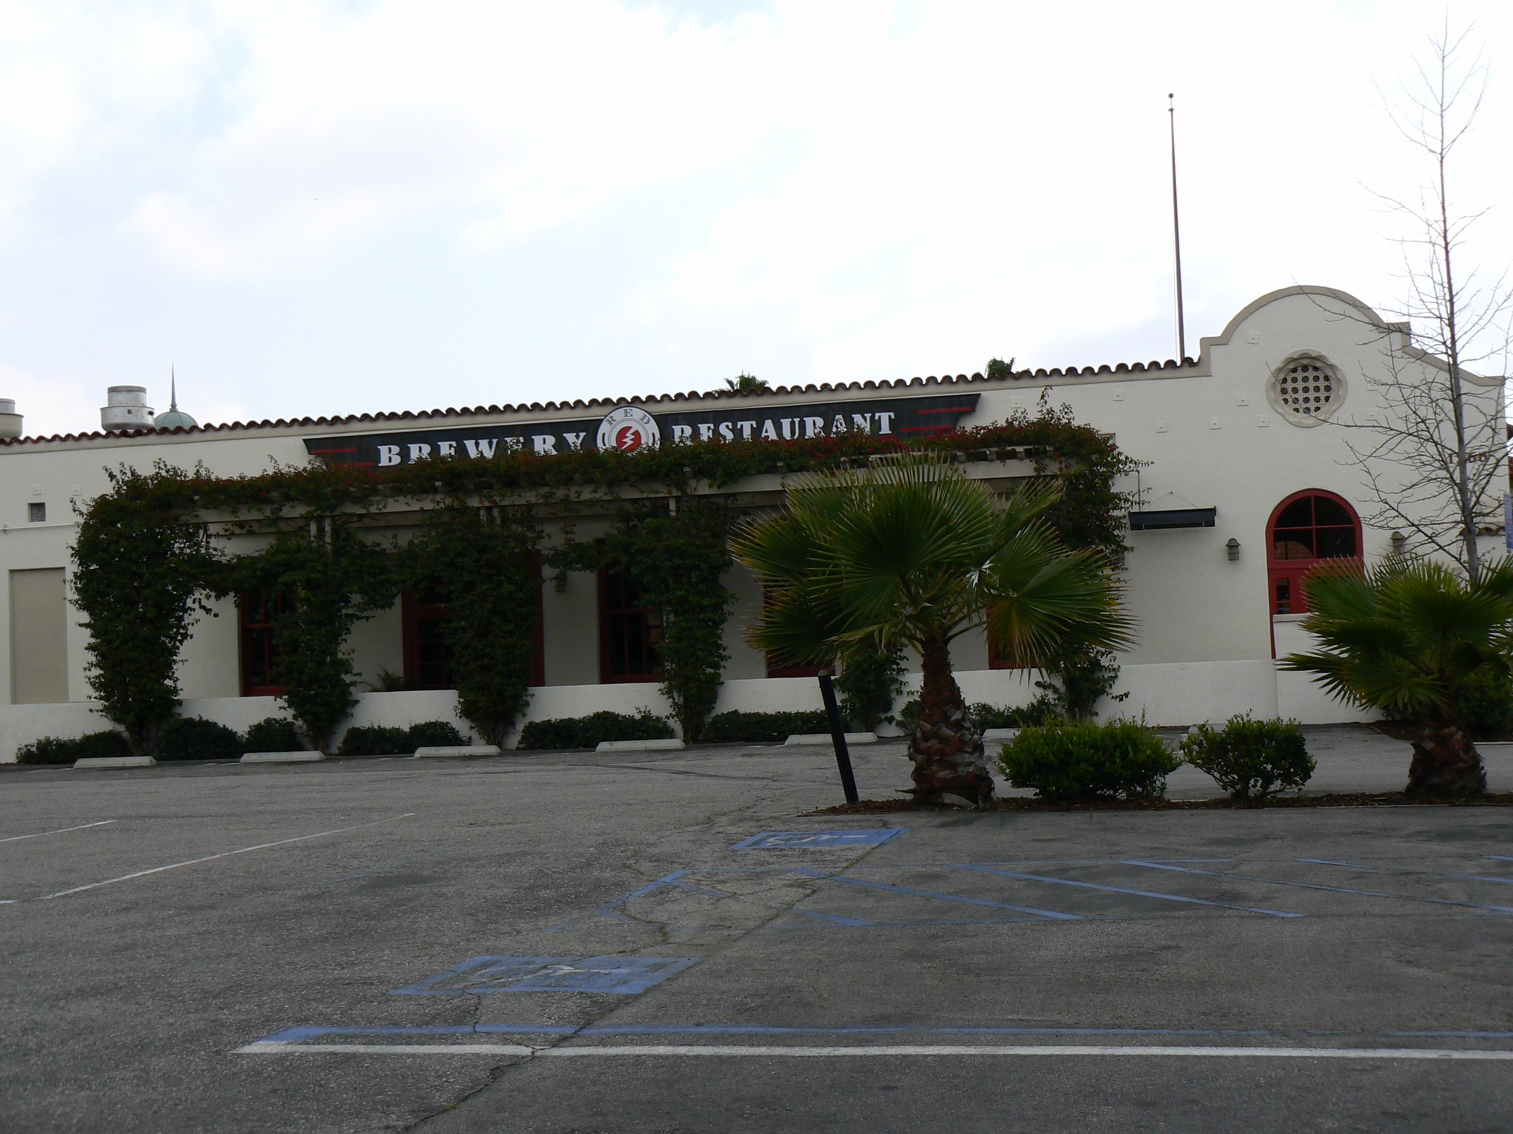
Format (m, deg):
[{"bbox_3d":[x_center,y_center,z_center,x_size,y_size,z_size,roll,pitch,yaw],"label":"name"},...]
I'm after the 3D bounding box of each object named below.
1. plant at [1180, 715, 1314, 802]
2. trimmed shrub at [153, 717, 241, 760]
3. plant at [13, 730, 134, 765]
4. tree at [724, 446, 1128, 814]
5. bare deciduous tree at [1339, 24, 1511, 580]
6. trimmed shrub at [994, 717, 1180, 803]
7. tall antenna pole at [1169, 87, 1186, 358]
[{"bbox_3d":[3.416,1.328,15.200,0.900,0.600,0.850,-3,-3,13],"label":"plant"},{"bbox_3d":[-8.715,2.684,34.100,1.250,0.700,0.850,-3,-3,13],"label":"trimmed shrub"},{"bbox_3d":[-10.807,2.873,34.600,1.700,0.520,0.750,-3,-3,13],"label":"plant"},{"bbox_3d":[1.295,0.449,15.800,2.850,2.500,2.750,-3,-3,13],"label":"tree"},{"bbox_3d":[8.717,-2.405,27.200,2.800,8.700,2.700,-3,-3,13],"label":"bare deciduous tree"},{"bbox_3d":[2.360,1.362,15.500,1.250,0.580,0.950,-3,-3,13],"label":"trimmed shrub"},{"bbox_3d":[7.901,-6.021,41.000,0.110,5.800,0.110,-3,-3,13],"label":"tall antenna pole"}]

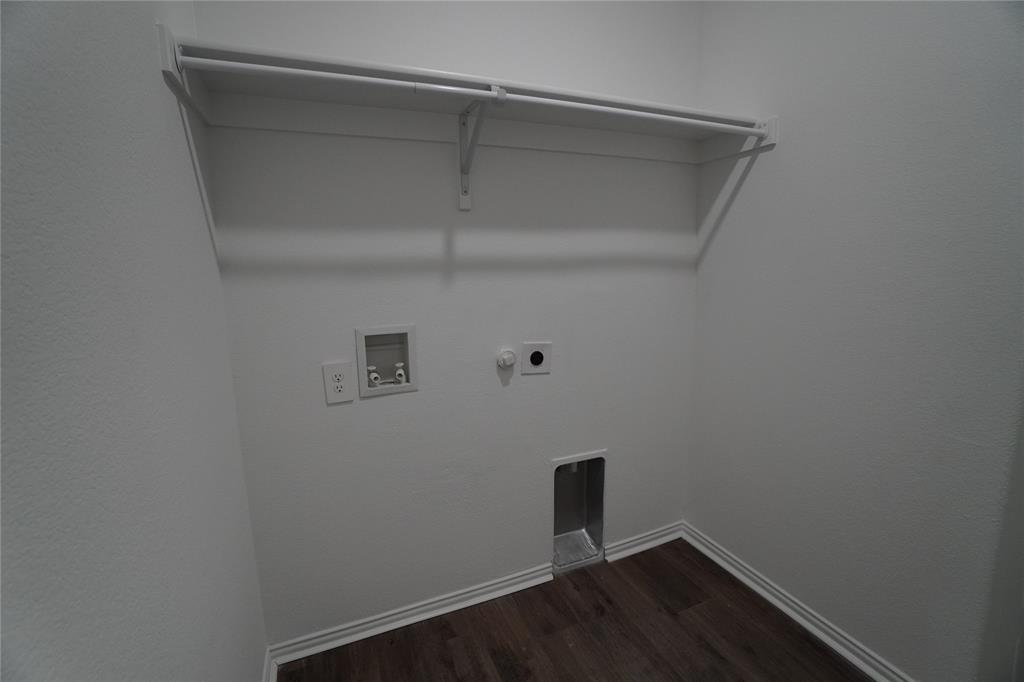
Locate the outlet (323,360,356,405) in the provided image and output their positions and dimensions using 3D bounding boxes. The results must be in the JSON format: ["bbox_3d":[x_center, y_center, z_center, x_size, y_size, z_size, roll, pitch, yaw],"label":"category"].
[{"bbox_3d":[-0.544,0.130,1.335,0.080,0.125,0.010,-5,9,-21],"label":"outlet"}]

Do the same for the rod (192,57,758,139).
[{"bbox_3d":[0.096,-0.633,1.148,1.635,0.026,0.026,-5,9,-21],"label":"rod"}]

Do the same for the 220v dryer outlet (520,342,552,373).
[{"bbox_3d":[0.091,0.065,1.573,0.119,0.119,0.014,-5,9,-21],"label":"220v dryer outlet"}]

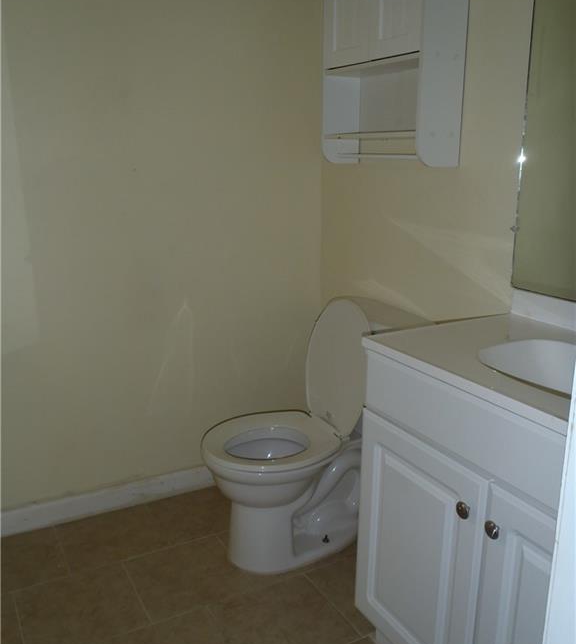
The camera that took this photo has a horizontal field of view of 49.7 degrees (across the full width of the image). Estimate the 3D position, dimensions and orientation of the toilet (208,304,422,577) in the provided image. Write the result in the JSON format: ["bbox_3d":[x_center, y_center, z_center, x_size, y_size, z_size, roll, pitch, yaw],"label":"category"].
[{"bbox_3d":[0.058,0.345,1.893,0.675,0.780,0.460,-7,15,-27],"label":"toilet"}]

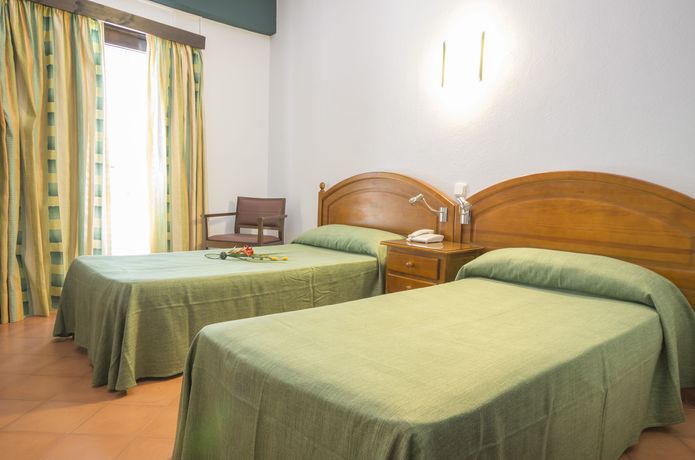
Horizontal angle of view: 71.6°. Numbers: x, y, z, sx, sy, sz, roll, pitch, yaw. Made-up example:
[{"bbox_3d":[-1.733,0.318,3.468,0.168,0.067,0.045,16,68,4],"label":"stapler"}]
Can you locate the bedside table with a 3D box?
[{"bbox_3d":[0.546,0.408,3.054,0.478,0.624,0.543,-2,6,-43],"label":"bedside table"}]

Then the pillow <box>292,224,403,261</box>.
[{"bbox_3d":[-0.005,0.069,3.753,0.322,0.193,0.975,-2,6,-43],"label":"pillow"}]

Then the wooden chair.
[{"bbox_3d":[-0.886,0.158,4.187,0.540,0.855,0.550,3,4,18],"label":"wooden chair"}]

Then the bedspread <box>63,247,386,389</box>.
[{"bbox_3d":[-0.662,0.411,3.187,2.033,0.474,1.040,-2,6,-43],"label":"bedspread"}]

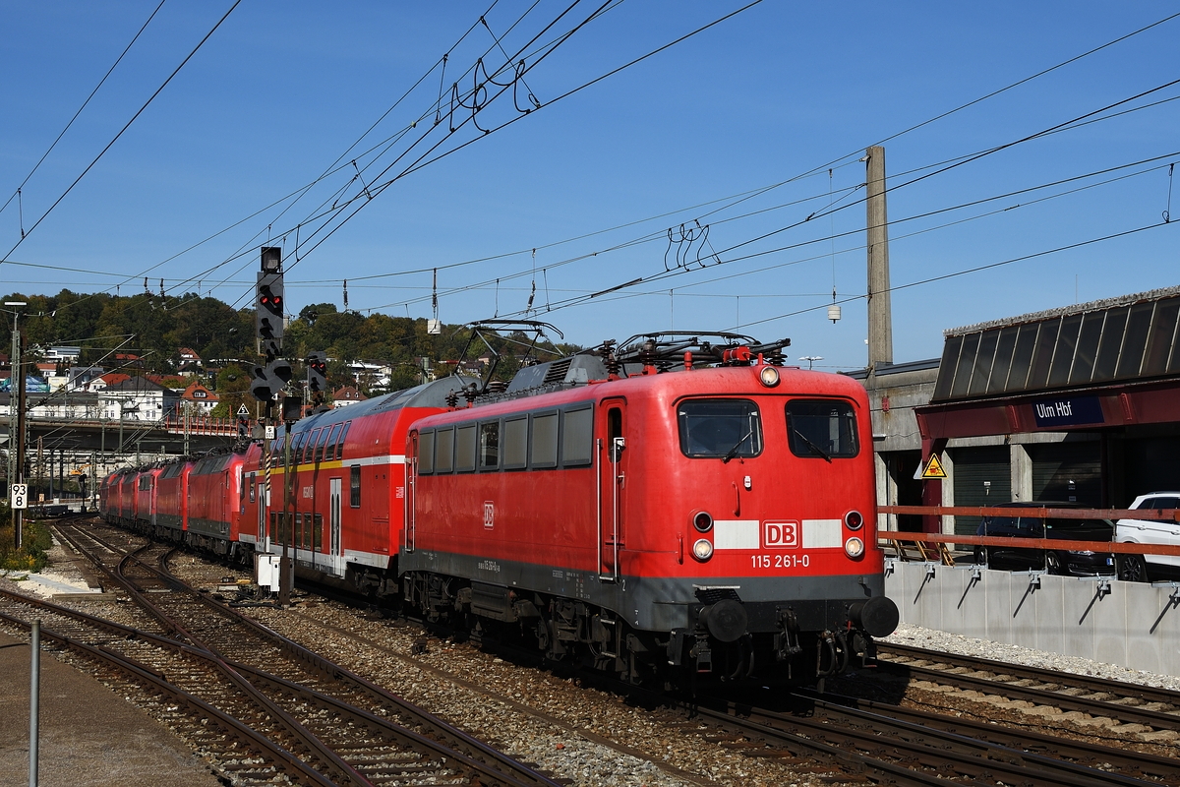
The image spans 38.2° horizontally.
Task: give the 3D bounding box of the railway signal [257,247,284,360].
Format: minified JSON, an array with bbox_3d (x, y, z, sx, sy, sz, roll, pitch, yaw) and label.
[{"bbox_3d":[-8.087,-2.275,43.100,0.670,2.900,0.500,1,-4,-15],"label":"railway signal"}]

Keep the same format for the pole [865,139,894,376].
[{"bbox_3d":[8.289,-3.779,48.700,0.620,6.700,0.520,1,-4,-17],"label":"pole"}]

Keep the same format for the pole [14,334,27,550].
[{"bbox_3d":[-21.053,1.908,63.000,0.240,8.200,0.240,1,-4,-18],"label":"pole"}]

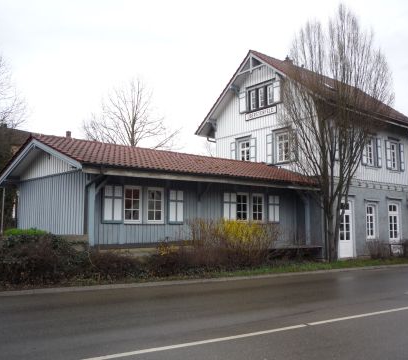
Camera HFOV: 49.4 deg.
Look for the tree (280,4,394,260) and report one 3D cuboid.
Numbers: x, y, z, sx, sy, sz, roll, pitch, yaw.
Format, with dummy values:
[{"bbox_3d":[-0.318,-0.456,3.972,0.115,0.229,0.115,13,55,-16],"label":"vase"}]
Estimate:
[{"bbox_3d":[5.923,-2.107,19.686,4.900,11.520,4.600,-2,-6,17],"label":"tree"}]

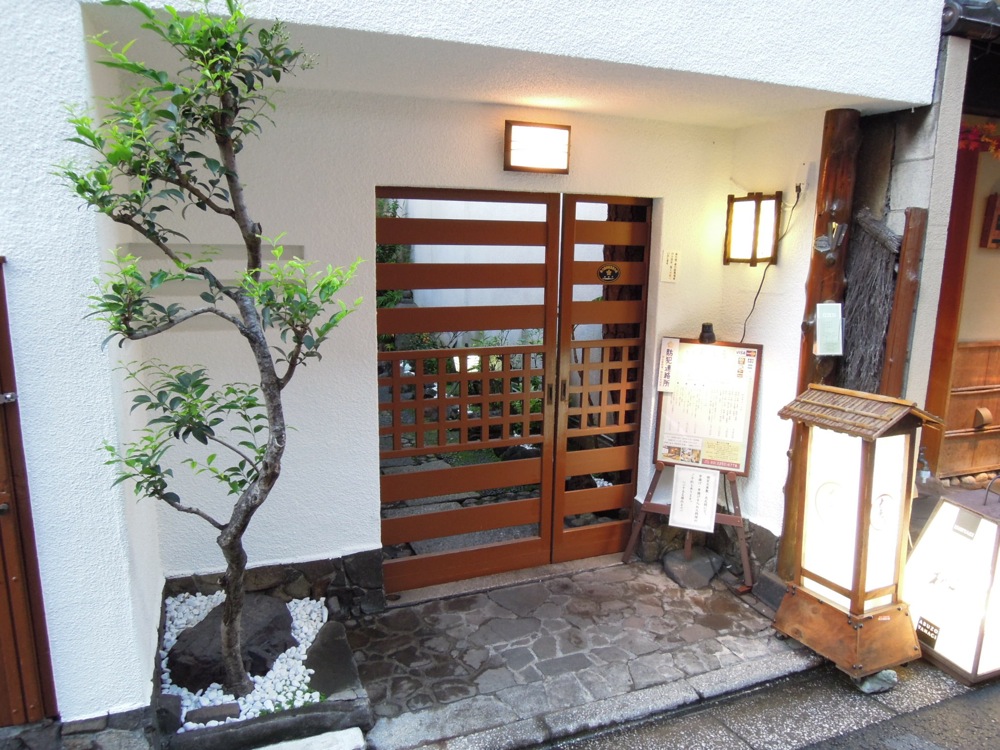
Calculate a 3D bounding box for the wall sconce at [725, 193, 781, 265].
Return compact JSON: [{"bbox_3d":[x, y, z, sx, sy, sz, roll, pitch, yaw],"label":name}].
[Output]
[{"bbox_3d":[1.133,-0.653,3.116,0.140,0.314,0.208,-4,11,-22],"label":"wall sconce"}]

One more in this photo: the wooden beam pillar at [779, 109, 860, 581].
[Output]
[{"bbox_3d":[1.401,-0.076,3.047,0.150,2.050,0.150,-4,11,-22],"label":"wooden beam pillar"}]

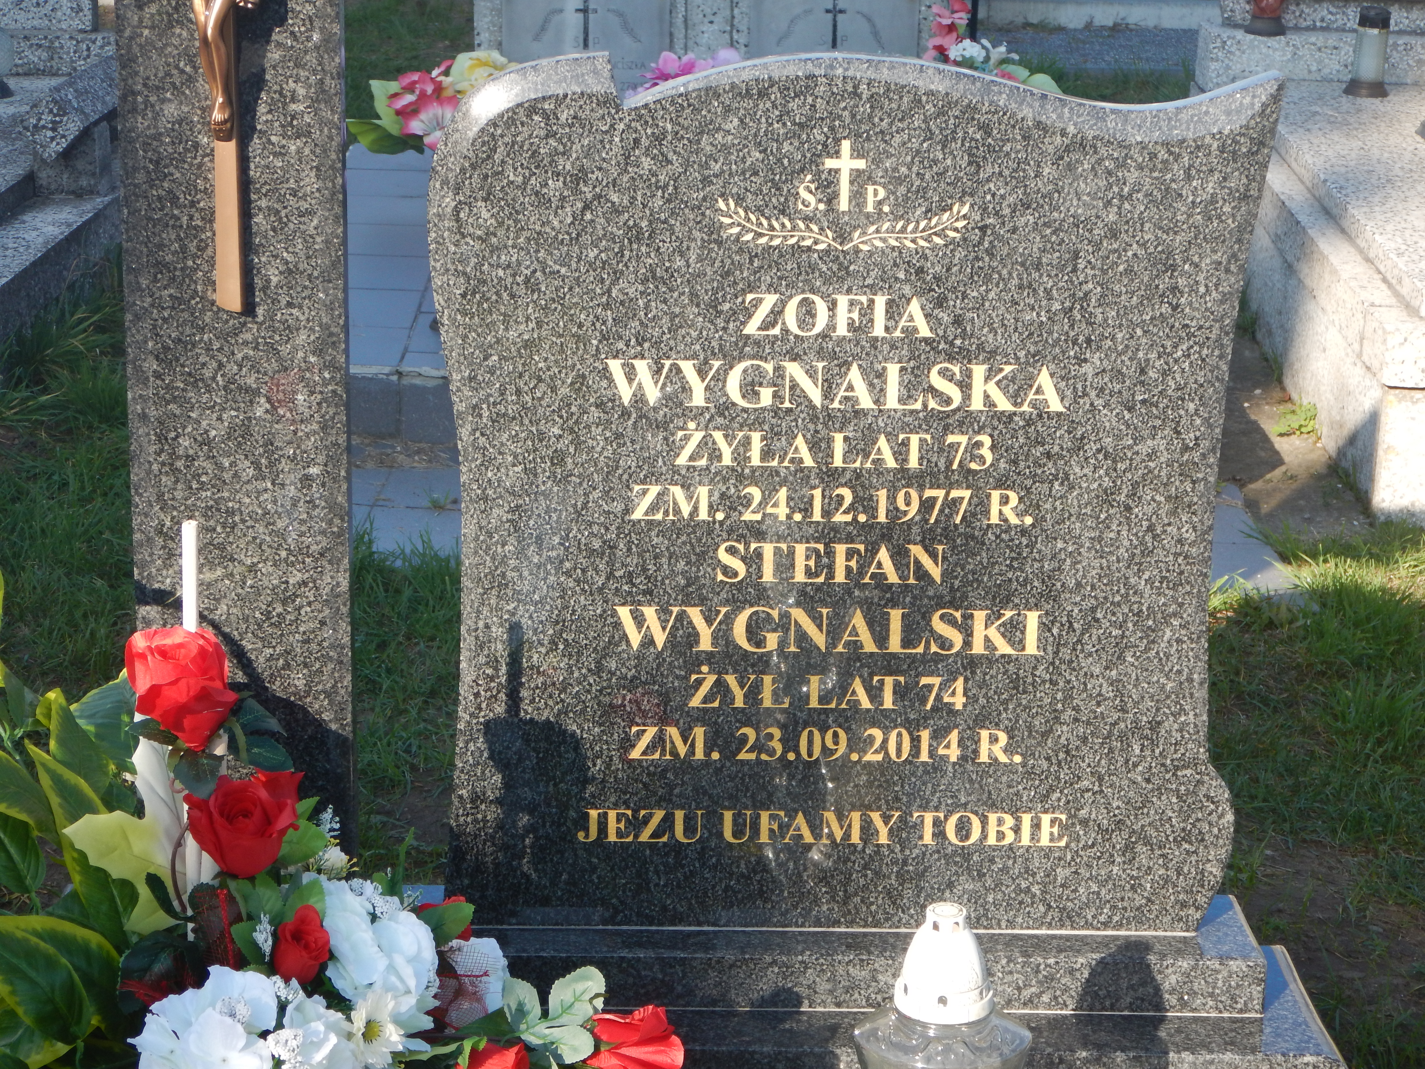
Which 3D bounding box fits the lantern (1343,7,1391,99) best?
[{"bbox_3d":[1.432,-1.051,6.450,0.099,0.187,0.099,2,18,0],"label":"lantern"}]

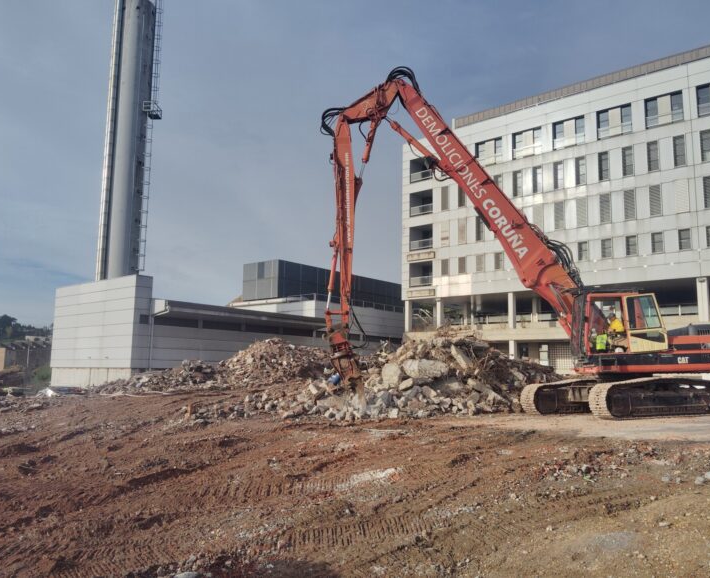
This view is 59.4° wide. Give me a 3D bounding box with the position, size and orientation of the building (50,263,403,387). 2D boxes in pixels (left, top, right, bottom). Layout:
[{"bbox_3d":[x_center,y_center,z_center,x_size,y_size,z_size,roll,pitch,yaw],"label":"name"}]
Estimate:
[{"bbox_3d":[-10.366,4.740,80.759,16.200,16.080,49.620,-6,-10,40],"label":"building"}]

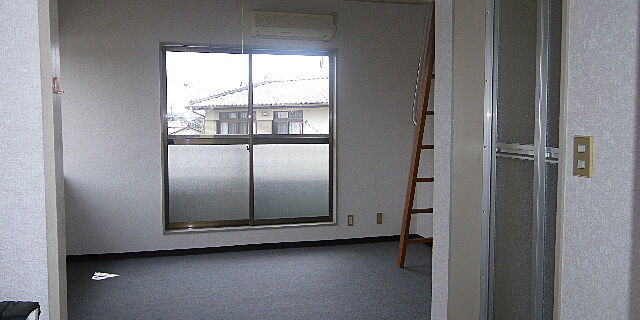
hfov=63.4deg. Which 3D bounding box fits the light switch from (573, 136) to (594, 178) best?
[{"bbox_3d":[0.768,-0.008,1.511,0.012,0.118,0.067,-1,4,-15],"label":"light switch"}]

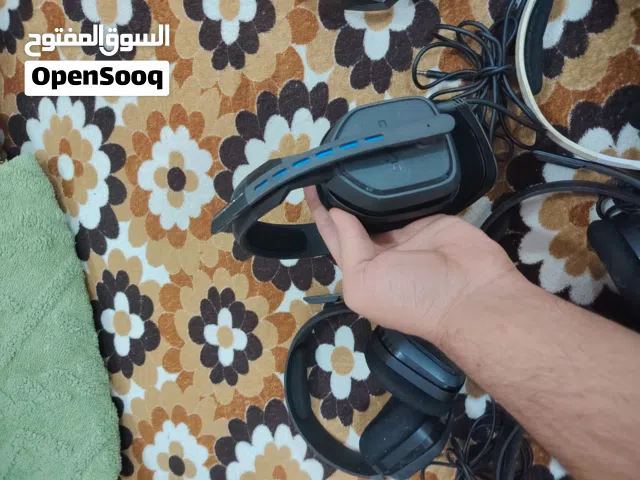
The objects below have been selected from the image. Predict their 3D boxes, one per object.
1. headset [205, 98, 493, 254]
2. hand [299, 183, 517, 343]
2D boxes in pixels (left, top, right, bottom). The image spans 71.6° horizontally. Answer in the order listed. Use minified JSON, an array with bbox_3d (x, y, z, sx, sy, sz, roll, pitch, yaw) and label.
[{"bbox_3d":[0.029,-0.031,0.385,0.195,0.165,0.090,-11,72,14],"label":"headset"},{"bbox_3d":[0.055,0.002,0.322,0.160,0.075,0.098,39,85,26],"label":"hand"}]

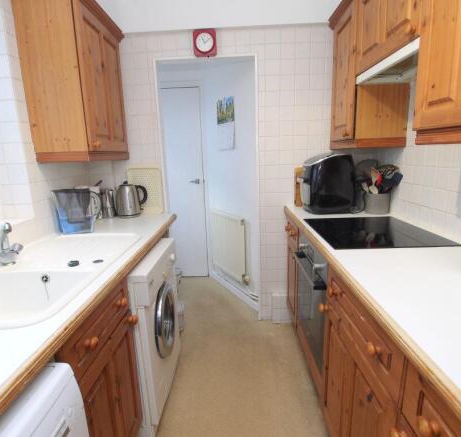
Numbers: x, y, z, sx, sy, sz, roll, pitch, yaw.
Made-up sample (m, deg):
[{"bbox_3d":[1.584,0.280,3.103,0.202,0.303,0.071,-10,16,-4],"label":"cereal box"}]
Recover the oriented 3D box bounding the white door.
[{"bbox_3d":[-0.641,-0.315,3.179,0.740,1.957,0.045,-2,12,1],"label":"white door"}]

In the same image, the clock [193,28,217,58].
[{"bbox_3d":[-0.165,-1.157,2.003,0.140,0.157,0.045,-2,12,1],"label":"clock"}]

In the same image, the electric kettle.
[{"bbox_3d":[-0.696,-0.133,2.131,0.208,0.234,0.160,-4,12,-8],"label":"electric kettle"}]

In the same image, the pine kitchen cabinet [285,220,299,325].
[{"bbox_3d":[0.715,0.401,2.114,0.580,0.830,0.330,-2,12,1],"label":"pine kitchen cabinet"}]

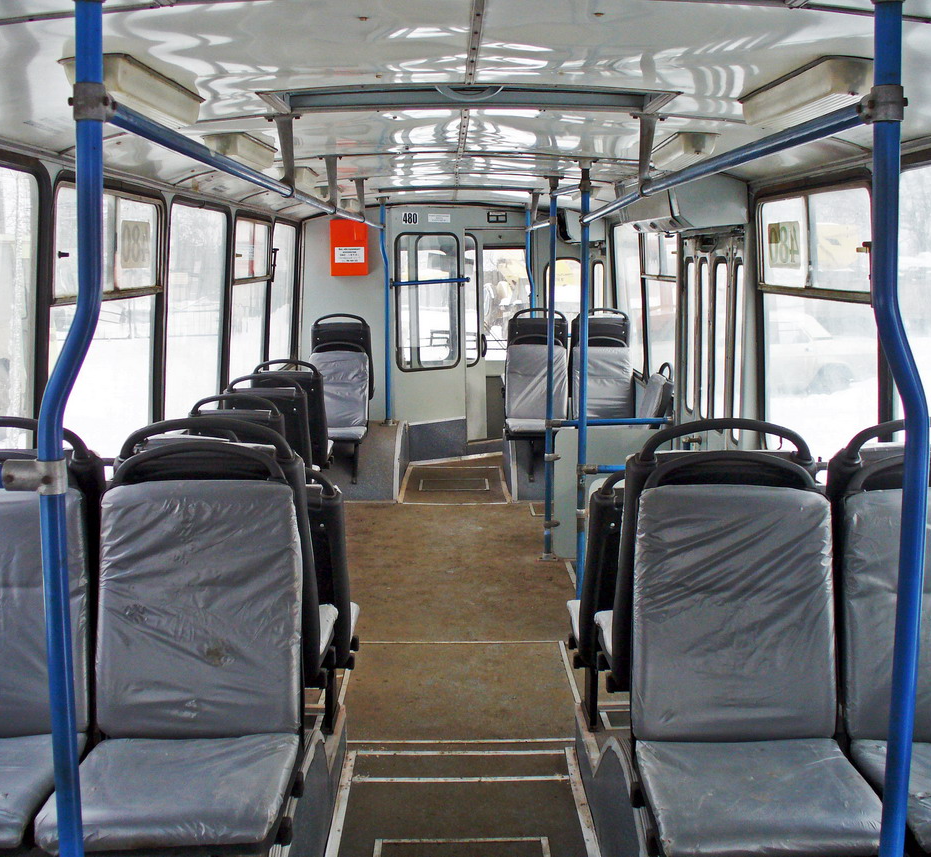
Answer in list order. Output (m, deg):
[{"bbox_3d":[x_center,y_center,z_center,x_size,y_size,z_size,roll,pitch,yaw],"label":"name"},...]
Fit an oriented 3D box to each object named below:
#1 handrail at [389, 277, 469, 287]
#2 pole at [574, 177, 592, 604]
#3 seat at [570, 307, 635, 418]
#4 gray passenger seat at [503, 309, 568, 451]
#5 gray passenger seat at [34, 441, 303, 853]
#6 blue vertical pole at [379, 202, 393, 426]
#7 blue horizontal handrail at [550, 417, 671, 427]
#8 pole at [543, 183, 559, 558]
[{"bbox_3d":[-0.260,-1.124,9.354,0.762,0.045,0.050,-9,12,-38],"label":"handrail"},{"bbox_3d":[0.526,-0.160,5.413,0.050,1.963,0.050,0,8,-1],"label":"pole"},{"bbox_3d":[0.930,-0.361,8.184,0.435,0.844,0.630,0,8,-1],"label":"seat"},{"bbox_3d":[0.472,-0.361,8.178,0.435,0.844,0.630,0,8,-1],"label":"gray passenger seat"},{"bbox_3d":[-0.533,0.389,2.308,0.430,0.659,0.620,0,8,-1],"label":"gray passenger seat"},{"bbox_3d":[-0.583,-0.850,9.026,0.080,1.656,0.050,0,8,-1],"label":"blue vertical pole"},{"bbox_3d":[0.767,-0.034,6.426,0.642,0.045,0.045,-2,8,-8],"label":"blue horizontal handrail"},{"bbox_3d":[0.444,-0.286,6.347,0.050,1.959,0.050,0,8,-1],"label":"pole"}]

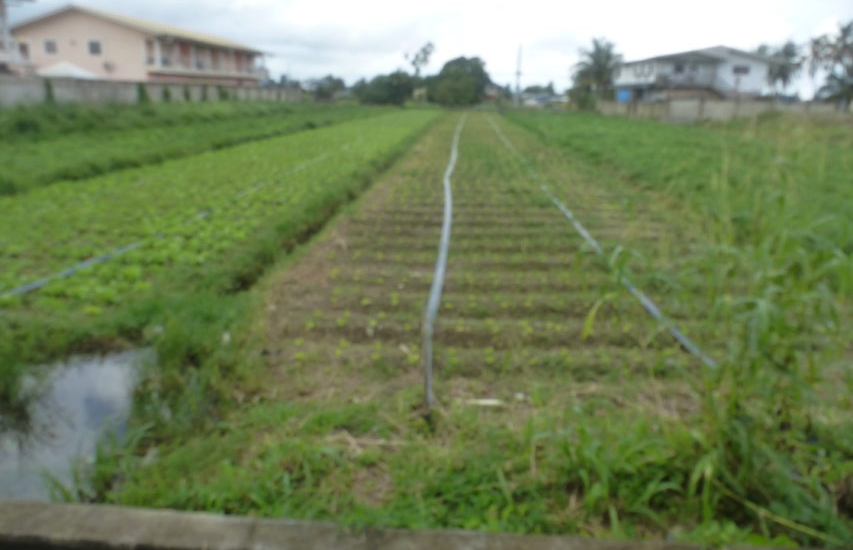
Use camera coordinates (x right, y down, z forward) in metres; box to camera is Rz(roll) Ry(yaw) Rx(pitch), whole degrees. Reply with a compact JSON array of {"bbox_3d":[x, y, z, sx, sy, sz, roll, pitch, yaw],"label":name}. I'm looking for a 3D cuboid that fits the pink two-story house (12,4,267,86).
[{"bbox_3d":[-27.202,-21.550,61.389,11.800,8.000,27.500,2,17,2],"label":"pink two-story house"}]

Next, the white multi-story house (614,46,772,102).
[{"bbox_3d":[26.827,-19.787,61.611,13.000,7.600,12.500,2,17,2],"label":"white multi-story house"}]

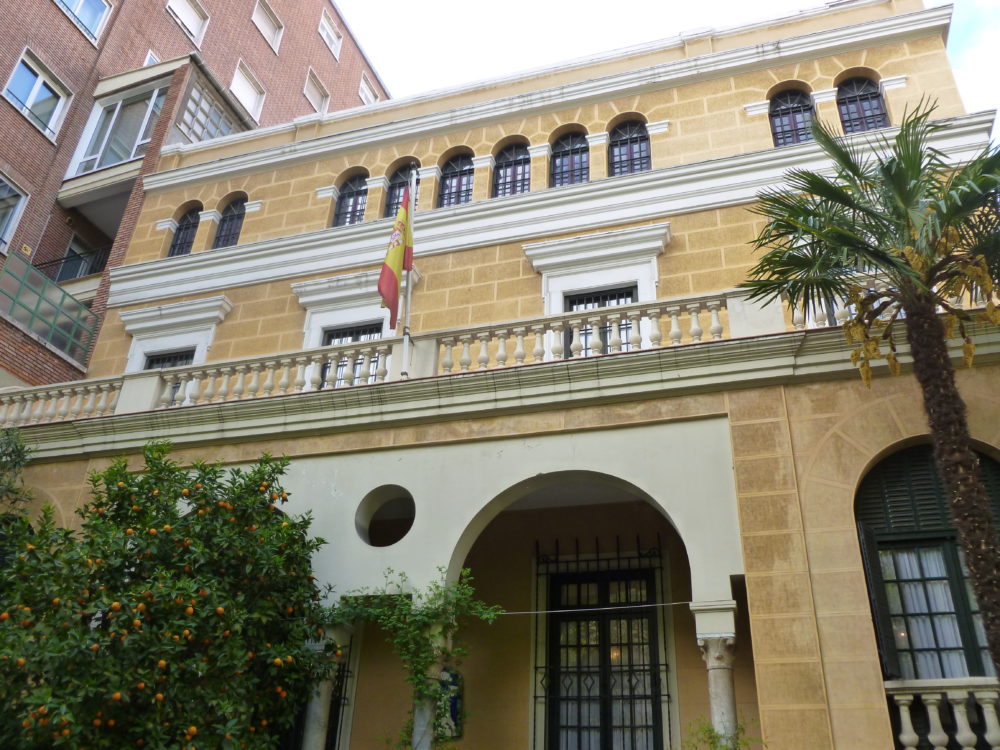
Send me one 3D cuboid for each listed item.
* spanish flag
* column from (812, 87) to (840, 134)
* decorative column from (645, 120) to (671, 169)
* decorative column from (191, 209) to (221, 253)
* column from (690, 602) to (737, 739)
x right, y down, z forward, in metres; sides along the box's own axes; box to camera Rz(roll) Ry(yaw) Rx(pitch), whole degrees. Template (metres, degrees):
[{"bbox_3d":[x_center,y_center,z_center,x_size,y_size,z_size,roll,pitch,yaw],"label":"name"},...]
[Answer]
[{"bbox_3d":[-1.444,-1.679,11.413,0.460,2.480,0.280,-7,-31,16],"label":"spanish flag"},{"bbox_3d":[5.148,-3.962,12.616,0.390,1.100,0.260,-7,-30,16],"label":"column"},{"bbox_3d":[2.832,-3.930,14.266,0.411,1.187,0.250,-7,-31,16],"label":"decorative column"},{"bbox_3d":[-6.153,-2.866,16.879,0.422,1.187,0.250,-7,-31,16],"label":"decorative column"},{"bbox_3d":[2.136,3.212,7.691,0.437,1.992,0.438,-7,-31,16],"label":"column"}]

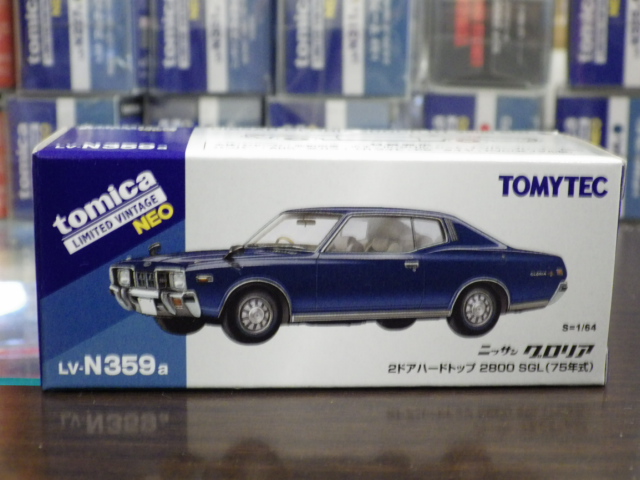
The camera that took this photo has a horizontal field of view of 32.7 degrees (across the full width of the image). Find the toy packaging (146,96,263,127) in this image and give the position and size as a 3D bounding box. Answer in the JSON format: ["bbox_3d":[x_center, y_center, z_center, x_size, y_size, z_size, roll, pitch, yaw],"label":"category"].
[{"bbox_3d":[-0.040,-0.039,0.431,0.043,0.043,0.104,0,11,0],"label":"toy packaging"}]

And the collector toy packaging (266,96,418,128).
[{"bbox_3d":[0.004,-0.038,0.422,0.043,0.043,0.104,0,11,0],"label":"collector toy packaging"}]

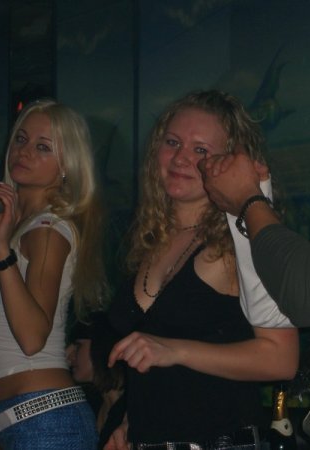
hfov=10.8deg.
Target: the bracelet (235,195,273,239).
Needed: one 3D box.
[{"bbox_3d":[0.175,-0.014,2.860,0.070,0.077,0.018,37,0,-45],"label":"bracelet"}]

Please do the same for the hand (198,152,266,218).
[{"bbox_3d":[0.135,-0.073,2.900,0.095,0.115,0.090,-12,-28,-30],"label":"hand"}]

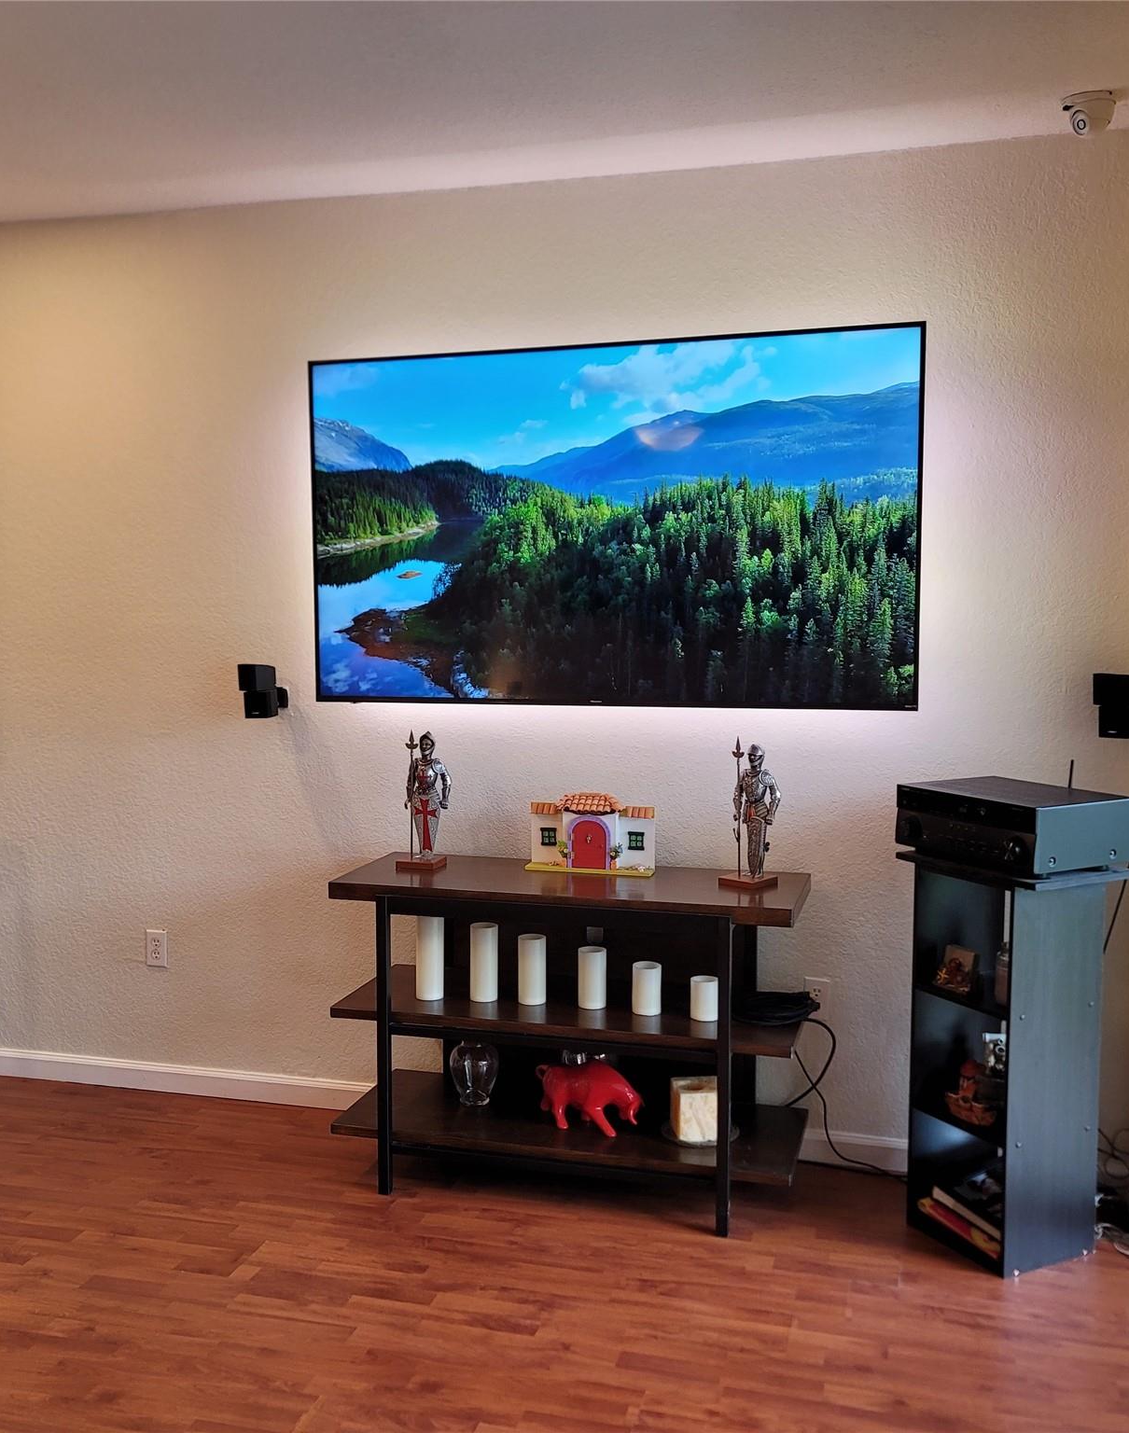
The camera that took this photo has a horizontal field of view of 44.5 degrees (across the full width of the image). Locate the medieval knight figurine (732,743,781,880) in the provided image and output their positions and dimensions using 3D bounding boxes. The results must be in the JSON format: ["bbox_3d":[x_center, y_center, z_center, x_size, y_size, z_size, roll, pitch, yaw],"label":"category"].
[{"bbox_3d":[0.469,0.239,3.463,0.113,0.358,0.098,4,6,38],"label":"medieval knight figurine"}]

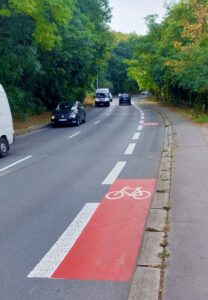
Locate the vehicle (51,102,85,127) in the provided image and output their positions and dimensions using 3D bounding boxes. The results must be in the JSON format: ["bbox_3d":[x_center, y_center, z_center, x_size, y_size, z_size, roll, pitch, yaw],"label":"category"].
[{"bbox_3d":[-2.365,-2.463,18.745,1.740,1.480,4.100,0,12,6],"label":"vehicle"}]

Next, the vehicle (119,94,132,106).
[{"bbox_3d":[3.233,-7.460,41.336,1.800,1.560,4.300,0,12,4],"label":"vehicle"}]

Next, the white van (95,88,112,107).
[{"bbox_3d":[-0.095,-7.510,39.743,1.980,2.450,5.200,-1,12,3],"label":"white van"}]

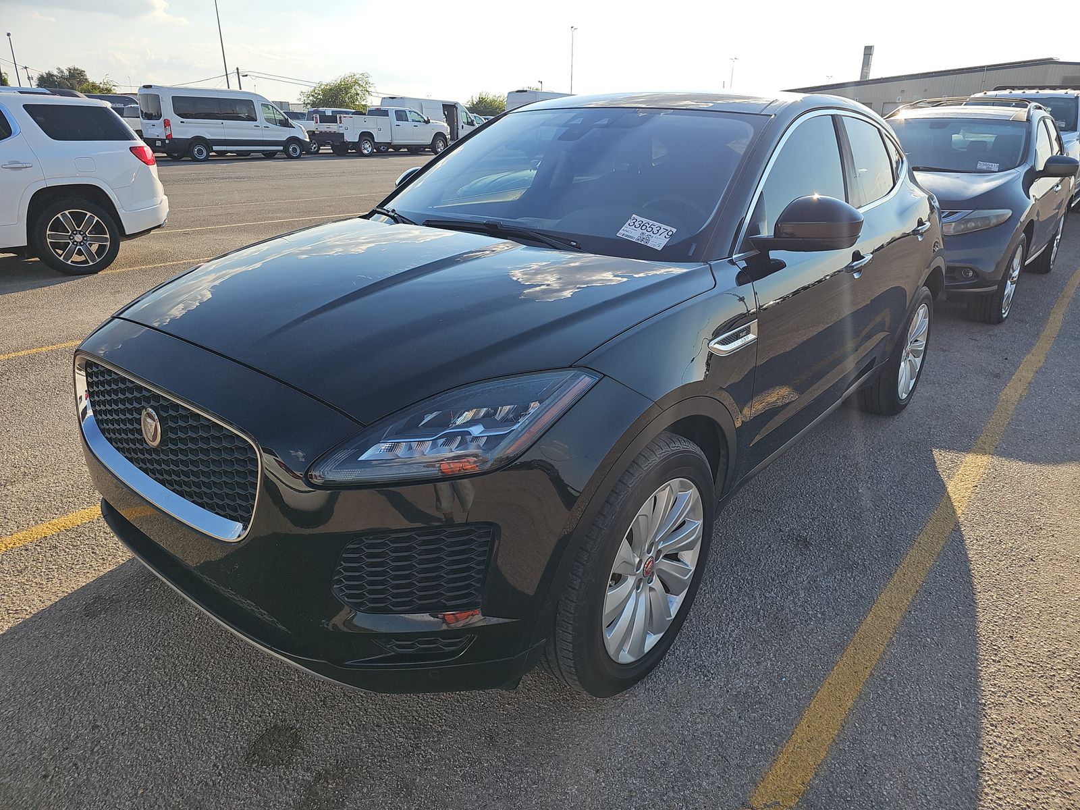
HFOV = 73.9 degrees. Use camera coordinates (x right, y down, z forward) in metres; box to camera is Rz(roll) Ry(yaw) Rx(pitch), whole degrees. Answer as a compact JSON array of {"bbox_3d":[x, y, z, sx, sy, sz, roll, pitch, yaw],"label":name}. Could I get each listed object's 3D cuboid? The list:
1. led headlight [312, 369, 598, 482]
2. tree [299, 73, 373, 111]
[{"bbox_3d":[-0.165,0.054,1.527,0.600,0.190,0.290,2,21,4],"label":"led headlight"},{"bbox_3d":[-14.117,-21.072,50.835,5.390,4.560,5.390,0,22,0],"label":"tree"}]

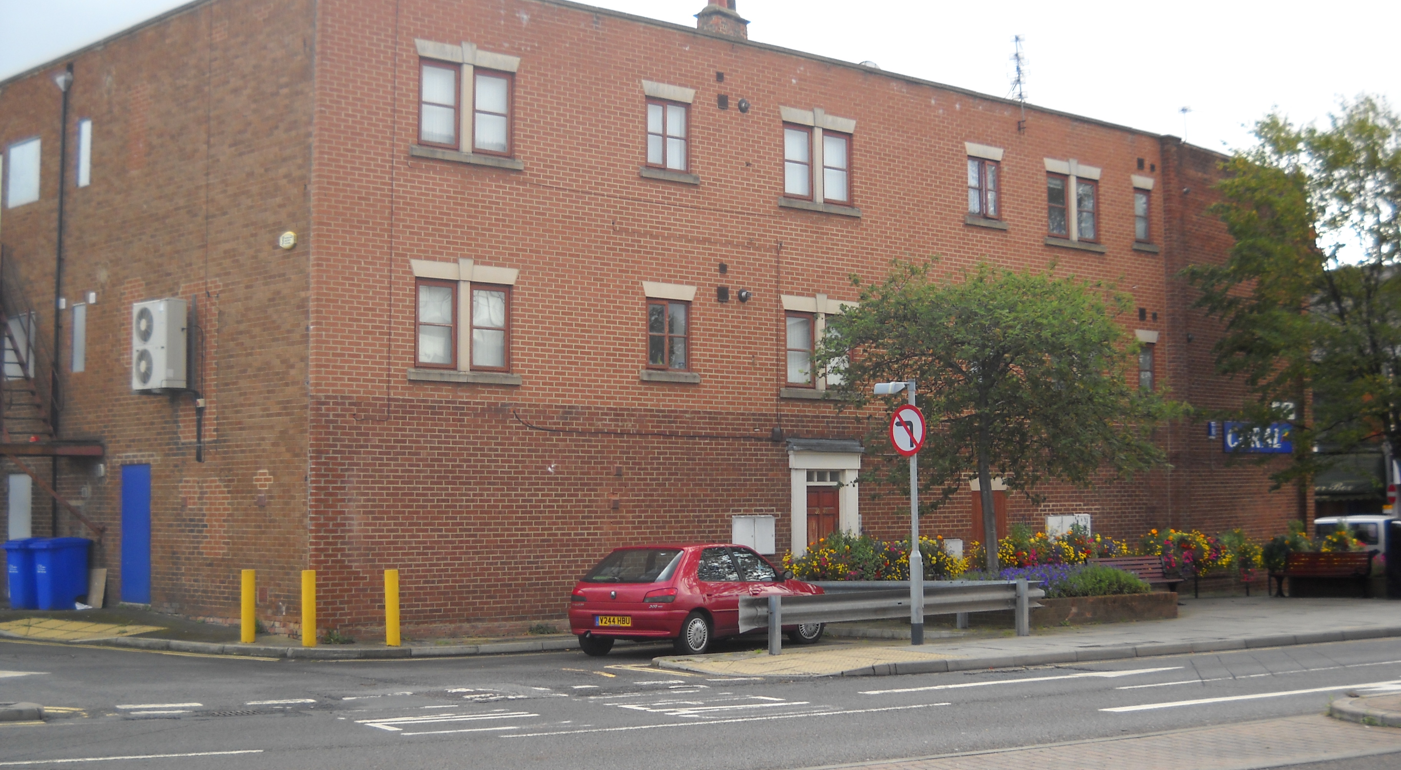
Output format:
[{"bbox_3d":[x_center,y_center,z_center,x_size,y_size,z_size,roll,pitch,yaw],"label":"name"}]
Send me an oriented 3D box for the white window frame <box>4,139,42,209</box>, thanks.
[{"bbox_3d":[-10.729,-3.337,28.888,0.120,1.040,1.200,3,-5,-44],"label":"white window frame"}]

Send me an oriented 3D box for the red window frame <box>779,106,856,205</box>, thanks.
[{"bbox_3d":[1.829,-3.585,28.777,1.620,1.380,0.130,3,-5,-41],"label":"red window frame"}]

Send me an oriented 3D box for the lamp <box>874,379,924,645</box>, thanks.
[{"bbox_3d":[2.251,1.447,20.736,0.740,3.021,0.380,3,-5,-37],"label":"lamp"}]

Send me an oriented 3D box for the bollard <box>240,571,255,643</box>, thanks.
[{"bbox_3d":[-5.488,2.688,22.100,0.168,0.893,0.168,0,-4,0],"label":"bollard"}]

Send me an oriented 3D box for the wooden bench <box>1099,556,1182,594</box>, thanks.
[{"bbox_3d":[7.238,3.261,30.066,1.860,0.810,0.600,3,-5,-39],"label":"wooden bench"}]

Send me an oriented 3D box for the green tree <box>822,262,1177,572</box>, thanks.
[{"bbox_3d":[4.143,0.509,25.300,4.700,4.400,4.400,0,-4,0],"label":"green tree"}]

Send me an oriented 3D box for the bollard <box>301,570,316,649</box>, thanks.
[{"bbox_3d":[-4.716,2.694,21.950,0.168,0.917,0.168,0,-4,0],"label":"bollard"}]

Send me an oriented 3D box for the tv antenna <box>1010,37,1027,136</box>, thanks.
[{"bbox_3d":[5.605,-5.285,31.751,0.420,1.750,0.400,3,-5,-41],"label":"tv antenna"}]

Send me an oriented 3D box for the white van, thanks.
[{"bbox_3d":[15.134,3.953,42.446,4.400,1.780,1.750,-2,-4,28],"label":"white van"}]

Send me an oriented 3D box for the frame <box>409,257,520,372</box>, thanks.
[{"bbox_3d":[-3.097,-0.919,24.163,1.650,1.460,0.160,3,-5,-41],"label":"frame"}]

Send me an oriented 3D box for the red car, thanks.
[{"bbox_3d":[0.102,2.741,23.680,1.700,1.380,4.000,-3,-4,35],"label":"red car"}]

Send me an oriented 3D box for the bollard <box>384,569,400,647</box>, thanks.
[{"bbox_3d":[-3.747,2.711,22.150,0.168,0.928,0.168,0,-4,0],"label":"bollard"}]

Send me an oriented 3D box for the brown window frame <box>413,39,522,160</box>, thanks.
[{"bbox_3d":[-3.087,-3.822,24.362,1.650,1.460,0.160,3,-5,-41],"label":"brown window frame"}]

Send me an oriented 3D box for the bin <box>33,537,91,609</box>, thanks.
[{"bbox_3d":[-9.163,2.689,26.253,0.720,1.060,0.580,3,-5,-44],"label":"bin"}]

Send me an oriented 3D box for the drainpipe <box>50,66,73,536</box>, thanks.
[{"bbox_3d":[-9.830,-0.830,27.900,0.200,8.100,0.270,4,-5,-44],"label":"drainpipe"}]

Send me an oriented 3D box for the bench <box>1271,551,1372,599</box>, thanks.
[{"bbox_3d":[10.954,3.361,32.160,0.620,0.810,1.720,3,-5,-44],"label":"bench"}]

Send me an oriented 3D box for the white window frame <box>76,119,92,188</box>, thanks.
[{"bbox_3d":[-9.384,-3.519,27.750,0.100,1.040,0.460,3,-5,-43],"label":"white window frame"}]

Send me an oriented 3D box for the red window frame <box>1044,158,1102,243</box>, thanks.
[{"bbox_3d":[6.724,-3.315,32.814,1.620,1.450,0.160,3,-5,-41],"label":"red window frame"}]

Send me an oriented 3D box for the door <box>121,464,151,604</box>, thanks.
[{"bbox_3d":[-7.961,2.100,25.705,0.080,1.960,0.850,3,-5,-44],"label":"door"}]

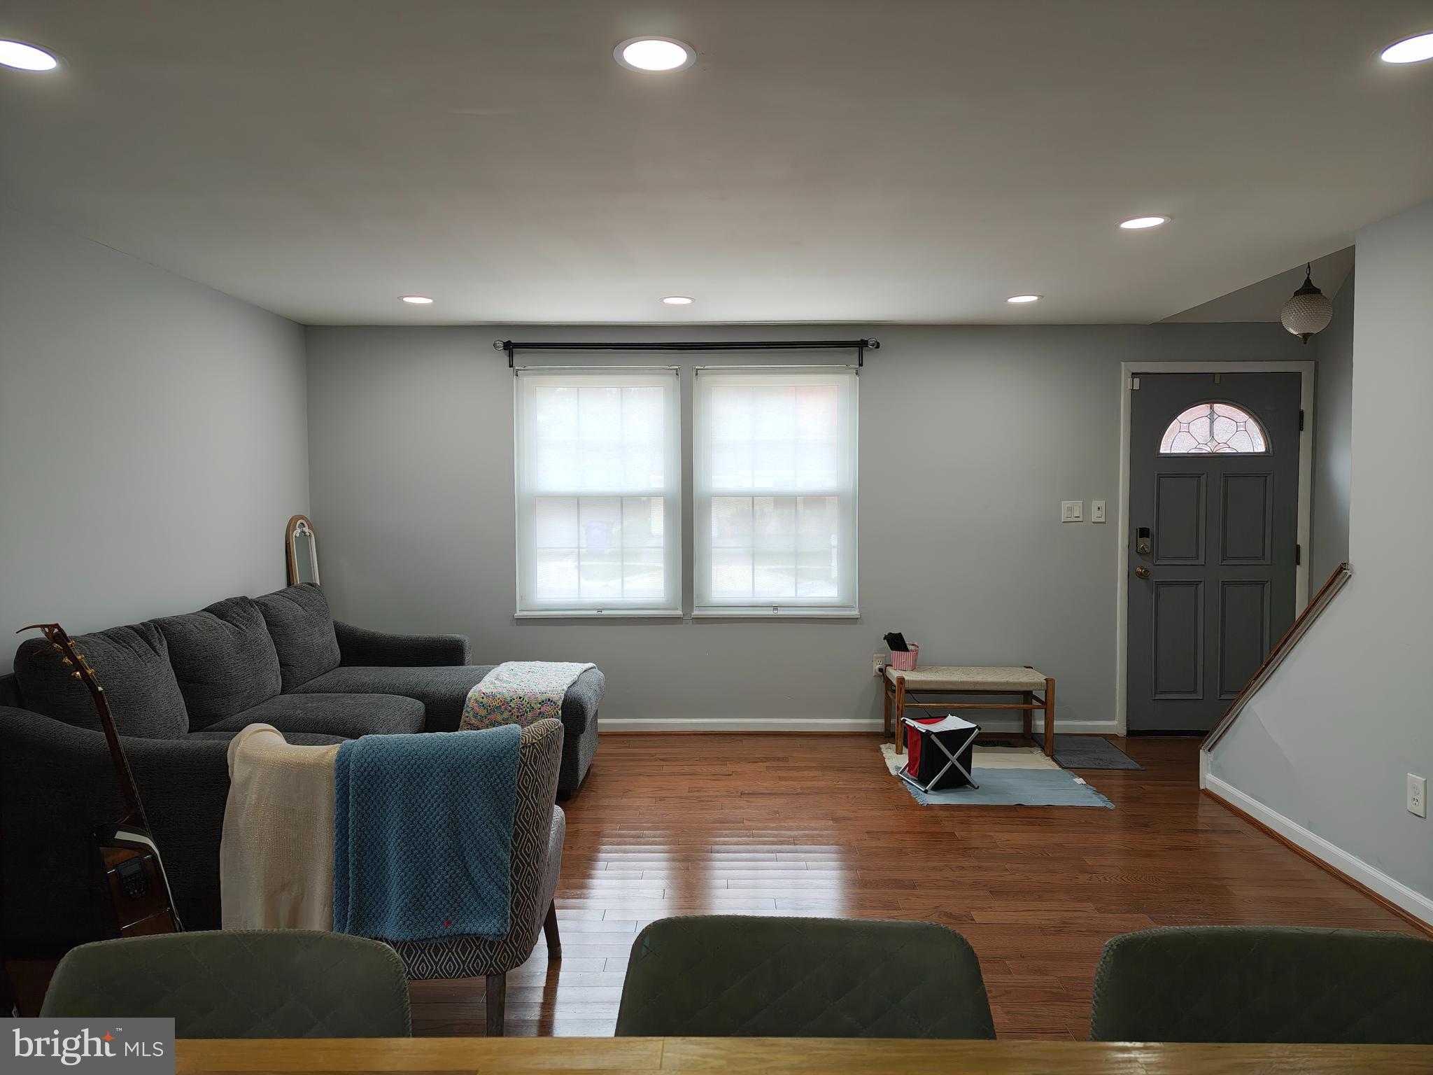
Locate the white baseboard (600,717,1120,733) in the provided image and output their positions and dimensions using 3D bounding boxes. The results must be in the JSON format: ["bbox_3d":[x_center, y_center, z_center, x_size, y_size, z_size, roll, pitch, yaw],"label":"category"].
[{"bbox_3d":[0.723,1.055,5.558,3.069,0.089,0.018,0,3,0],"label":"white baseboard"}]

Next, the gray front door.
[{"bbox_3d":[2.764,0.087,5.513,0.938,2.009,0.055,0,3,0],"label":"gray front door"}]

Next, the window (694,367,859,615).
[{"bbox_3d":[0.330,-0.251,5.474,0.901,1.356,0.060,0,3,0],"label":"window"}]

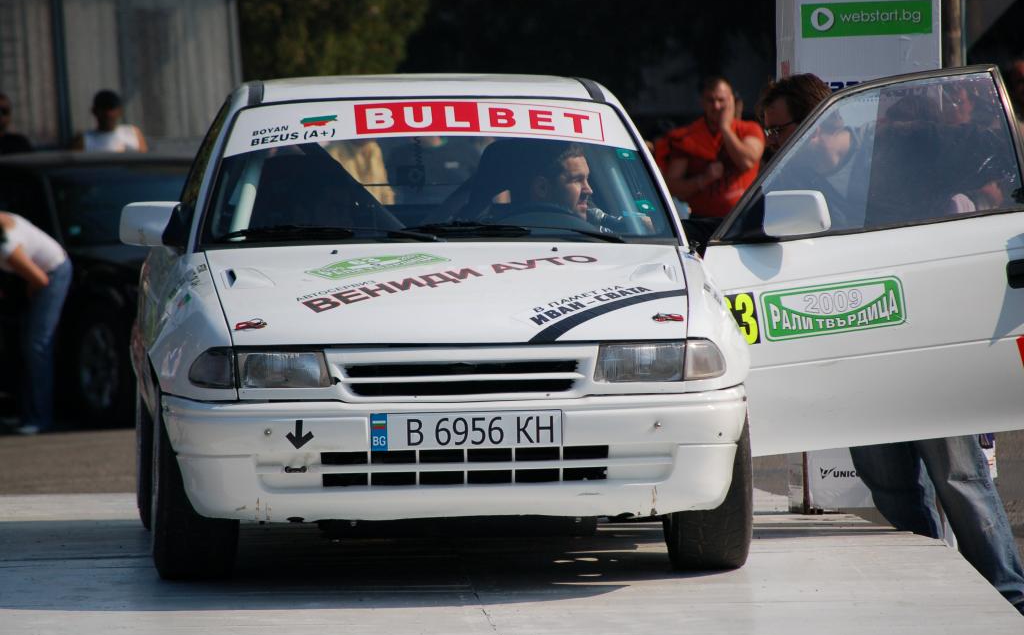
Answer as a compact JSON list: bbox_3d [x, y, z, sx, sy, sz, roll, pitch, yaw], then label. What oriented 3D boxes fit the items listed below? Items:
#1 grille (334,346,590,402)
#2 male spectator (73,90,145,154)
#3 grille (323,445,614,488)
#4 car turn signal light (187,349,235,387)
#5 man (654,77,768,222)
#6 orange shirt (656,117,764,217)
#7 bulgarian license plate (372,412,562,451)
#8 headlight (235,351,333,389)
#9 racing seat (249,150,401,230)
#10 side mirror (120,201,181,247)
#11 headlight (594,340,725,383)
[{"bbox_3d":[-0.143,0.153,23.244,0.715,0.140,0.080,-1,2,-3],"label":"grille"},{"bbox_3d":[-2.262,-0.413,48.028,0.500,1.730,0.320,-2,2,-24],"label":"male spectator"},{"bbox_3d":[-0.128,0.405,23.158,0.780,0.100,0.050,-1,2,-3],"label":"grille"},{"bbox_3d":[-0.818,0.136,23.200,0.125,0.110,0.110,-1,1,2],"label":"car turn signal light"},{"bbox_3d":[0.992,-0.289,41.529,0.560,1.770,0.360,-1,2,6],"label":"man"},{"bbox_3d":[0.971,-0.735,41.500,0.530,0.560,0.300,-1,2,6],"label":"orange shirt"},{"bbox_3d":[-0.123,0.309,23.120,0.520,0.110,0.012,-1,2,-3],"label":"bulgarian license plate"},{"bbox_3d":[-0.624,0.142,23.285,0.255,0.105,0.140,-1,2,-3],"label":"headlight"},{"bbox_3d":[-0.569,-0.027,25.208,0.540,0.950,0.600,-1,2,-3],"label":"racing seat"},{"bbox_3d":[-1.037,-0.268,24.530,0.180,0.130,0.110,-1,2,-3],"label":"side mirror"},{"bbox_3d":[0.404,0.121,23.376,0.355,0.110,0.200,-1,2,-3],"label":"headlight"}]

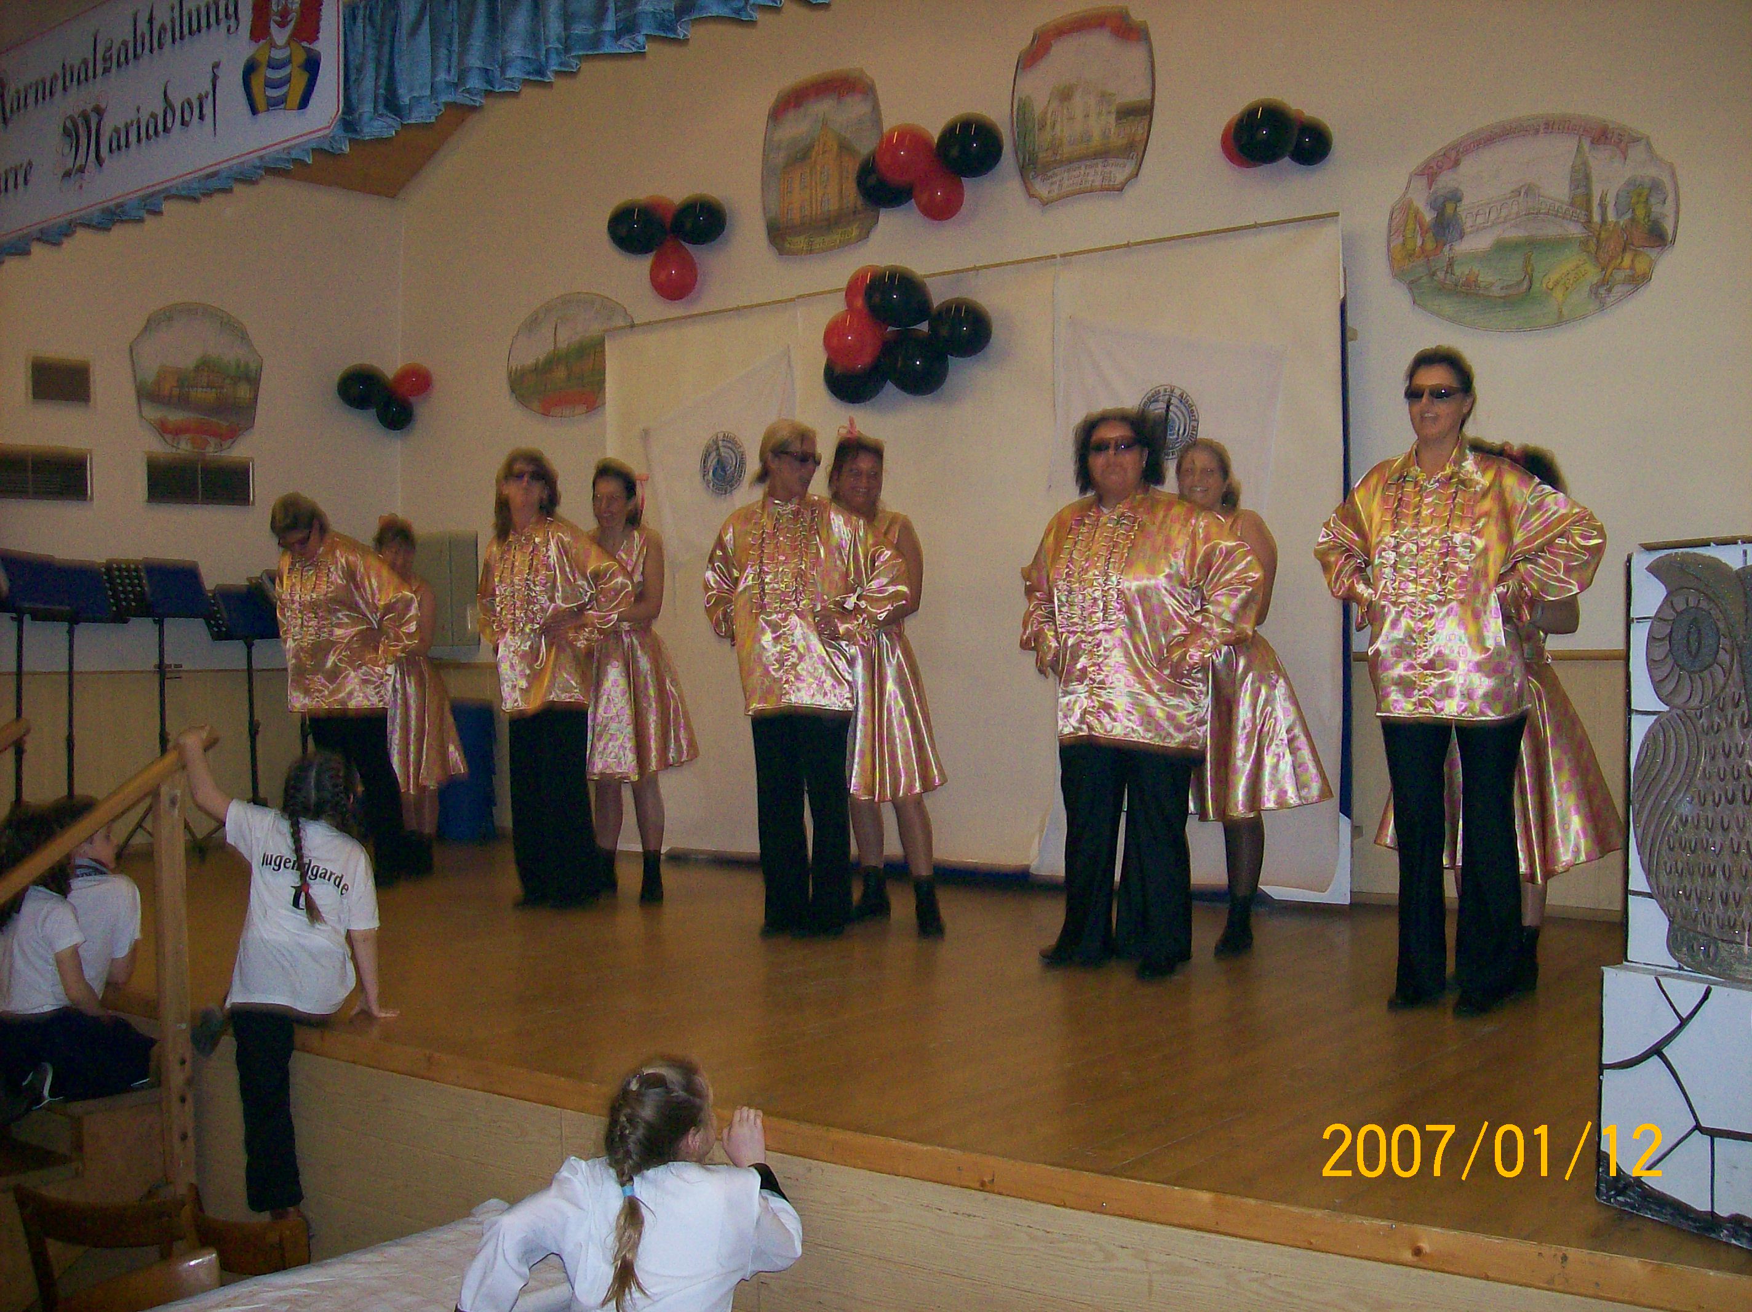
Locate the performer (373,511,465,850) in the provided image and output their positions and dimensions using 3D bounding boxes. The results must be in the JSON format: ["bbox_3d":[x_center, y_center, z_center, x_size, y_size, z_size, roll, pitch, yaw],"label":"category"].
[{"bbox_3d":[-2.092,0.172,8.248,0.550,1.615,0.480,-1,-1,28],"label":"performer"}]

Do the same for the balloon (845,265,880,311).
[{"bbox_3d":[-0.015,-1.583,7.930,0.245,0.250,0.250,0,0,0],"label":"balloon"}]

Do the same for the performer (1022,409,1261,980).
[{"bbox_3d":[0.790,0.090,5.469,0.630,1.655,0.450,0,-1,27],"label":"performer"}]

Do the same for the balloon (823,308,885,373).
[{"bbox_3d":[-0.101,-1.405,8.107,0.280,0.293,0.280,0,-1,0],"label":"balloon"}]

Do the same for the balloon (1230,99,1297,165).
[{"bbox_3d":[1.487,-2.003,6.964,0.246,0.251,0.246,-1,-1,30],"label":"balloon"}]

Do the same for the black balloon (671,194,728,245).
[{"bbox_3d":[-0.817,-2.021,8.424,0.260,0.237,0.247,0,-1,0],"label":"black balloon"}]

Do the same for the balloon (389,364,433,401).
[{"bbox_3d":[-2.494,-1.481,9.800,0.235,0.195,0.210,0,0,0],"label":"balloon"}]

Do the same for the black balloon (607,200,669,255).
[{"bbox_3d":[-1.131,-2.032,8.649,0.286,0.260,0.267,0,-1,0],"label":"black balloon"}]

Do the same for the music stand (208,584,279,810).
[{"bbox_3d":[-3.132,0.314,9.146,0.520,1.365,0.500,0,-1,-35],"label":"music stand"}]

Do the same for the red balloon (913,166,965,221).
[{"bbox_3d":[0.266,-1.954,7.700,0.230,0.235,0.250,0,0,0],"label":"red balloon"}]

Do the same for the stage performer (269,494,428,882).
[{"bbox_3d":[-2.289,0.136,7.898,0.640,1.679,0.480,-1,-1,25],"label":"stage performer"}]

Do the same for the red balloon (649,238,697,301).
[{"bbox_3d":[-0.963,-1.840,8.660,0.230,0.300,0.230,0,0,0],"label":"red balloon"}]

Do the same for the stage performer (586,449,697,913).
[{"bbox_3d":[-0.923,0.088,6.920,0.520,1.680,0.500,0,0,37],"label":"stage performer"}]

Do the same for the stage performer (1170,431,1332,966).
[{"bbox_3d":[1.104,0.116,5.660,0.580,1.600,0.560,0,0,37],"label":"stage performer"}]

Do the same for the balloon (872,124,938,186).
[{"bbox_3d":[0.124,-2.103,7.651,0.259,0.259,0.253,0,-1,0],"label":"balloon"}]

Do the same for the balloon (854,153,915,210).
[{"bbox_3d":[0.039,-2.064,7.900,0.250,0.250,0.250,0,0,0],"label":"balloon"}]

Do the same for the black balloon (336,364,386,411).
[{"bbox_3d":[-2.883,-1.499,10.200,0.284,0.265,0.276,0,-1,0],"label":"black balloon"}]

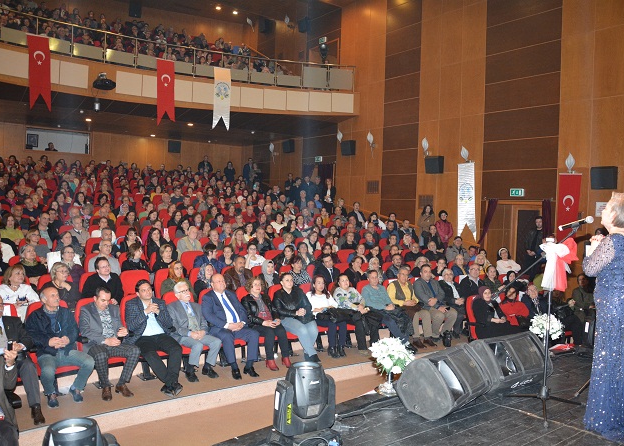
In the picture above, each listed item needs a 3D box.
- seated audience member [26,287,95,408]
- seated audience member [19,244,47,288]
[{"bbox_3d":[-2.963,1.380,5.813,0.620,1.220,0.850,-1,3,-41],"label":"seated audience member"},{"bbox_3d":[-4.184,0.924,7.600,0.550,1.200,0.820,-1,3,-34],"label":"seated audience member"}]

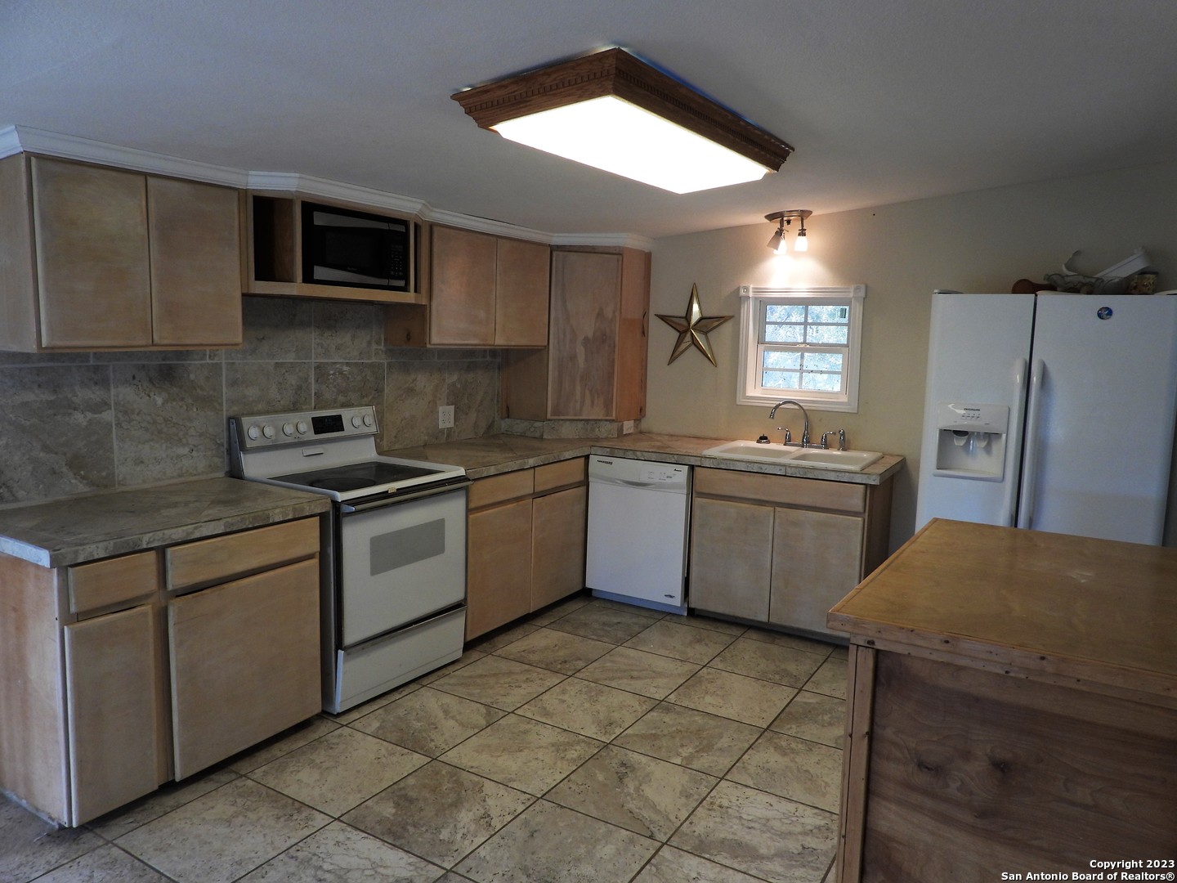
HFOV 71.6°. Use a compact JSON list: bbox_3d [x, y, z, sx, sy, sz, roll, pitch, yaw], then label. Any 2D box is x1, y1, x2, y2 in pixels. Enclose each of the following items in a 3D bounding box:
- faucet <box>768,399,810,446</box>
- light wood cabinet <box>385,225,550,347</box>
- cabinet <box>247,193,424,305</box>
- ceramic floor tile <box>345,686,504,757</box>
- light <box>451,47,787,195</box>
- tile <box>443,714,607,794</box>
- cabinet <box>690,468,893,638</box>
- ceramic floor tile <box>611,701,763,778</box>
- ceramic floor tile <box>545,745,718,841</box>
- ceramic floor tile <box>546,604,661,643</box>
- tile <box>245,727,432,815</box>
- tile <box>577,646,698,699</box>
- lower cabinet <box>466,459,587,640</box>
[{"bbox_3d":[1.139,-0.097,4.638,0.225,0.265,0.052,0,7,-13],"label":"faucet"},{"bbox_3d":[-0.650,-0.847,4.630,0.310,0.617,1.080,6,8,31],"label":"light wood cabinet"},{"bbox_3d":[-1.134,-0.817,3.558,0.400,0.410,0.990,5,8,31],"label":"cabinet"},{"bbox_3d":[-0.641,1.126,3.290,0.457,0.010,0.457,6,8,31],"label":"ceramic floor tile"},{"bbox_3d":[0.208,-1.033,2.828,0.563,0.105,1.342,-1,5,32],"label":"light"},{"bbox_3d":[-0.237,1.151,3.023,0.454,0.010,0.454,5,8,31],"label":"tile"},{"bbox_3d":[1.115,0.553,4.543,0.950,0.817,0.600,6,8,31],"label":"cabinet"},{"bbox_3d":[0.394,1.149,3.174,0.454,0.010,0.454,5,8,31],"label":"ceramic floor tile"},{"bbox_3d":[0.156,1.193,2.796,0.453,0.010,0.450,6,8,31],"label":"ceramic floor tile"},{"bbox_3d":[0.080,0.992,4.420,0.453,0.010,0.450,6,8,31],"label":"ceramic floor tile"},{"bbox_3d":[-0.874,1.159,2.887,0.453,0.010,0.450,6,8,31],"label":"tile"},{"bbox_3d":[0.238,1.073,3.792,0.453,0.010,0.450,6,8,31],"label":"tile"},{"bbox_3d":[-0.547,0.517,4.537,0.620,0.815,1.095,6,8,31],"label":"lower cabinet"}]

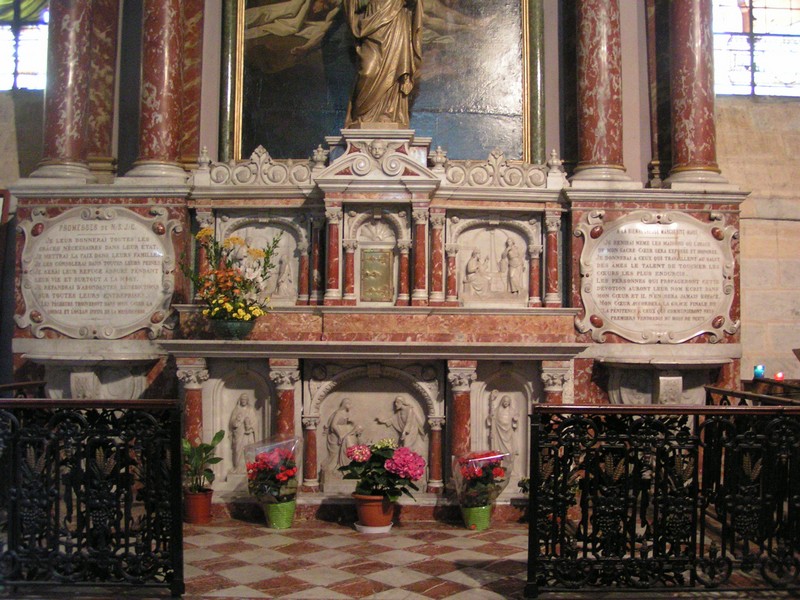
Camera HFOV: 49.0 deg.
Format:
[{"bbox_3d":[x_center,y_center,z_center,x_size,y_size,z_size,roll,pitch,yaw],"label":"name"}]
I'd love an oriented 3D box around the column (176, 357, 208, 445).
[{"bbox_3d":[-1.195,0.721,5.065,0.182,0.786,0.180,1,-2,0],"label":"column"}]

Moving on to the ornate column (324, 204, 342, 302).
[{"bbox_3d":[-0.401,-0.273,5.290,0.108,0.603,0.108,0,-3,0],"label":"ornate column"}]

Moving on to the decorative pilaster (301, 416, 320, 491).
[{"bbox_3d":[-0.521,0.906,5.166,0.106,0.438,0.105,1,-2,0],"label":"decorative pilaster"}]

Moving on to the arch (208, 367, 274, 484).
[{"bbox_3d":[-0.945,0.744,5.204,0.403,0.695,0.160,1,-2,0],"label":"arch"}]

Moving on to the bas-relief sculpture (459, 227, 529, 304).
[{"bbox_3d":[0.587,-0.217,5.513,0.438,0.488,0.070,0,-3,0],"label":"bas-relief sculpture"}]

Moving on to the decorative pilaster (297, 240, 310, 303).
[{"bbox_3d":[-0.603,-0.172,5.487,0.087,0.399,0.085,0,-3,0],"label":"decorative pilaster"}]

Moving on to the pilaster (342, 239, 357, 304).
[{"bbox_3d":[-0.308,-0.174,5.365,0.085,0.402,0.085,0,-3,0],"label":"pilaster"}]

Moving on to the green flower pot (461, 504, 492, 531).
[{"bbox_3d":[0.411,1.153,4.706,0.171,0.130,0.171,0,-3,0],"label":"green flower pot"}]

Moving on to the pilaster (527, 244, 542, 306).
[{"bbox_3d":[0.882,-0.161,5.761,0.105,0.408,0.092,1,-3,0],"label":"pilaster"}]

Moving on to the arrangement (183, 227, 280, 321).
[{"bbox_3d":[-1.016,-0.157,5.298,0.575,0.560,0.400,1,-3,0],"label":"arrangement"}]

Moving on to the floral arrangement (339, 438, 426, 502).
[{"bbox_3d":[-0.096,0.930,4.792,0.465,0.335,0.420,1,-3,0],"label":"floral arrangement"}]

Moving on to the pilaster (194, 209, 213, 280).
[{"bbox_3d":[-1.225,-0.270,5.474,0.112,0.599,0.112,0,-3,0],"label":"pilaster"}]

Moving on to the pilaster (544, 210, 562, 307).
[{"bbox_3d":[0.955,-0.252,5.463,0.112,0.608,0.112,0,-3,0],"label":"pilaster"}]

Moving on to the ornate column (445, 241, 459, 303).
[{"bbox_3d":[0.338,-0.164,5.763,0.092,0.401,0.088,1,-3,0],"label":"ornate column"}]

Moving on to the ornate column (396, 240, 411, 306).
[{"bbox_3d":[0.026,-0.172,5.685,0.097,0.428,0.090,1,-3,0],"label":"ornate column"}]

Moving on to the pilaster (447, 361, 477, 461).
[{"bbox_3d":[0.366,0.746,5.137,0.175,0.779,0.160,1,-3,0],"label":"pilaster"}]

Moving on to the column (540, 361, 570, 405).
[{"bbox_3d":[0.899,0.742,5.062,0.179,0.788,0.180,1,-2,0],"label":"column"}]

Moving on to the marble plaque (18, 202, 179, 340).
[{"bbox_3d":[-1.831,-0.164,5.334,0.996,0.809,0.070,1,-2,0],"label":"marble plaque"}]

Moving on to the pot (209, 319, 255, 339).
[{"bbox_3d":[-0.978,0.160,5.099,0.267,0.139,0.260,1,-2,0],"label":"pot"}]

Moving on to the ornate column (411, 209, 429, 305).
[{"bbox_3d":[0.117,-0.262,5.287,0.108,0.600,0.108,0,-3,0],"label":"ornate column"}]

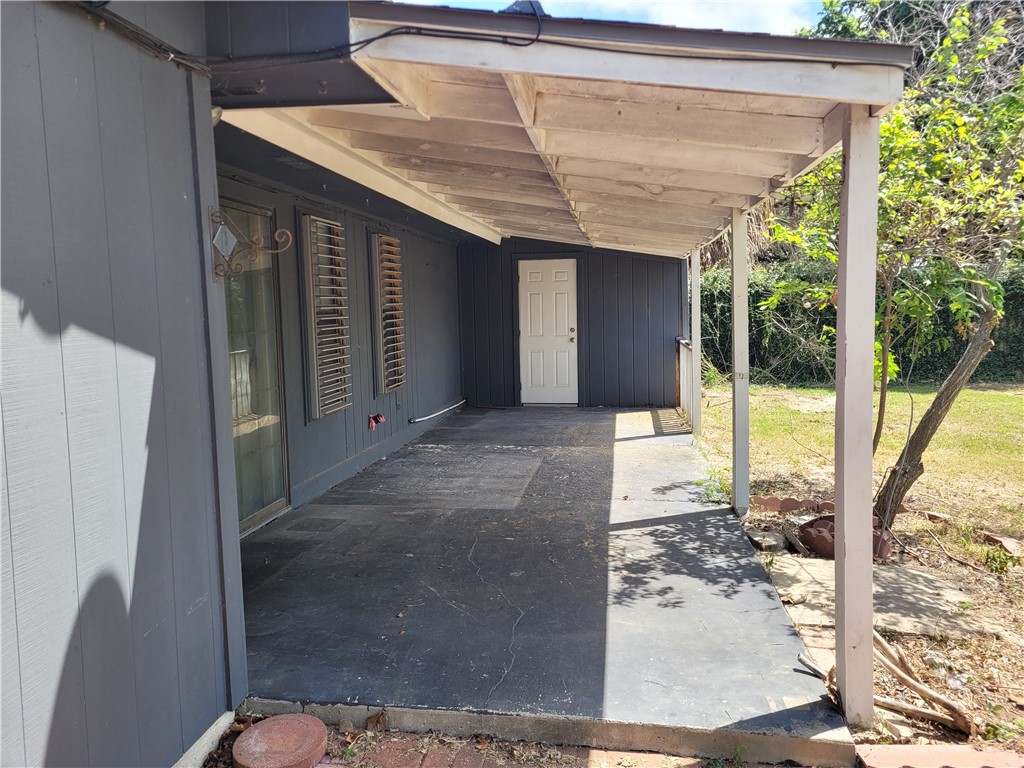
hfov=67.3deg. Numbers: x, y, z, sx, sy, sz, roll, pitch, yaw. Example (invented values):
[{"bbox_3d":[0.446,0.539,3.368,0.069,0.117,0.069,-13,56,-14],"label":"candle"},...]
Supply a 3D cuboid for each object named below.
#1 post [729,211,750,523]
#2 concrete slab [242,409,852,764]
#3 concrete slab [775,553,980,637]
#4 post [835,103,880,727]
[{"bbox_3d":[1.494,-0.137,5.005,0.087,2.025,0.090,-1,6,9],"label":"post"},{"bbox_3d":[0.195,0.789,6.724,3.092,0.110,8.175,-1,6,9],"label":"concrete slab"},{"bbox_3d":[1.741,1.049,3.793,0.840,0.070,0.950,-1,6,9],"label":"concrete slab"},{"bbox_3d":[1.128,0.112,2.508,0.089,2.045,0.092,-1,6,9],"label":"post"}]

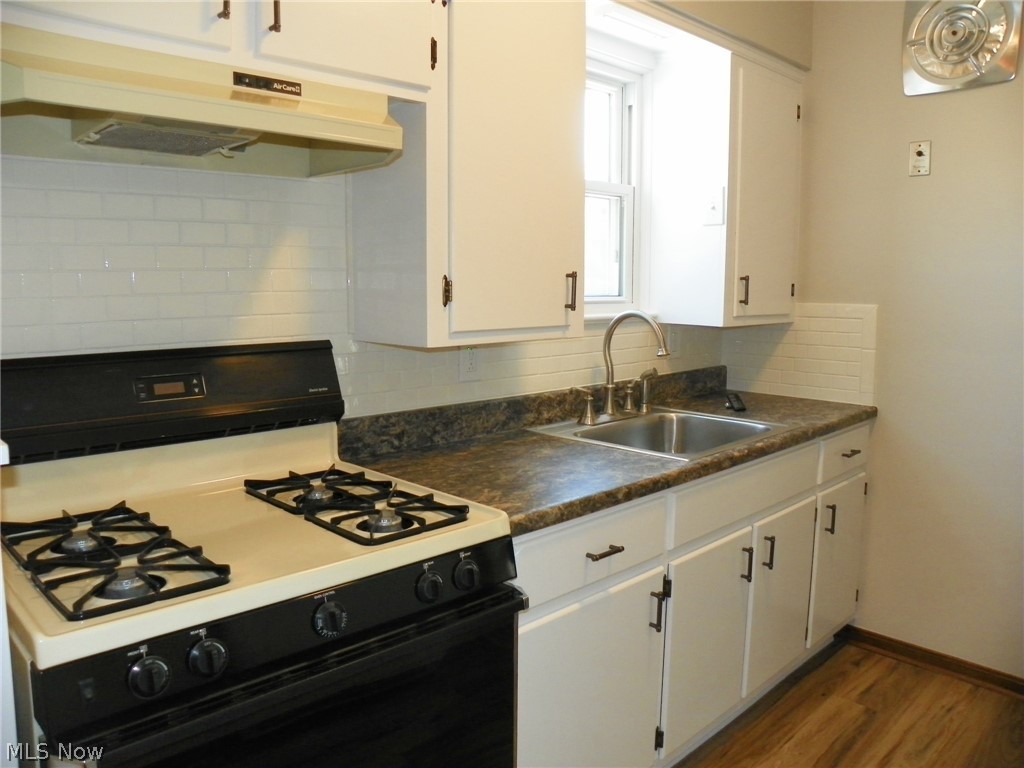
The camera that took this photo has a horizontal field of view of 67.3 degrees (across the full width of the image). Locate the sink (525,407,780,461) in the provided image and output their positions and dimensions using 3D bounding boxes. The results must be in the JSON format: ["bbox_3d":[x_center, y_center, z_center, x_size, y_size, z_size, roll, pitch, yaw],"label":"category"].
[{"bbox_3d":[0.470,0.222,2.352,0.557,0.180,0.645,8,10,44],"label":"sink"}]

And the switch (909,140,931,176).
[{"bbox_3d":[1.386,-0.767,2.617,0.066,0.113,0.015,8,10,44],"label":"switch"}]

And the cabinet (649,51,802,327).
[{"bbox_3d":[0.805,-0.675,2.848,0.290,0.898,0.522,8,10,44],"label":"cabinet"}]

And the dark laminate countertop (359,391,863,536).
[{"bbox_3d":[0.441,0.156,2.323,0.637,0.039,1.897,8,10,44],"label":"dark laminate countertop"}]

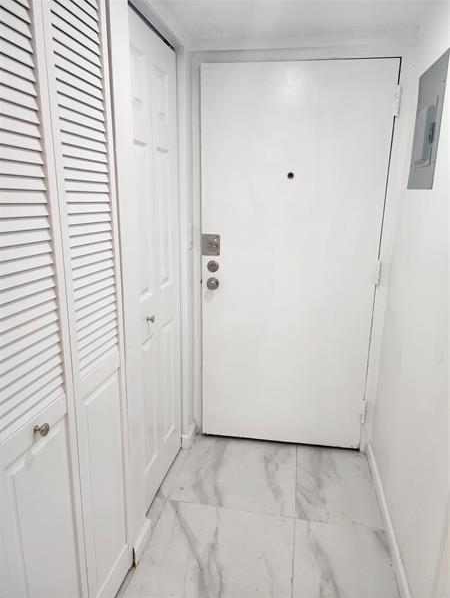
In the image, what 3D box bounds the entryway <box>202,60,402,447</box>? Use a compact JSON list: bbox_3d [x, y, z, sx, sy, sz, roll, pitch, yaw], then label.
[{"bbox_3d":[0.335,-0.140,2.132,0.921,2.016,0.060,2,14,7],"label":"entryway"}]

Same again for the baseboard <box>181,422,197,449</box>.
[{"bbox_3d":[-0.211,0.805,2.347,0.055,0.080,0.141,2,14,7],"label":"baseboard"}]

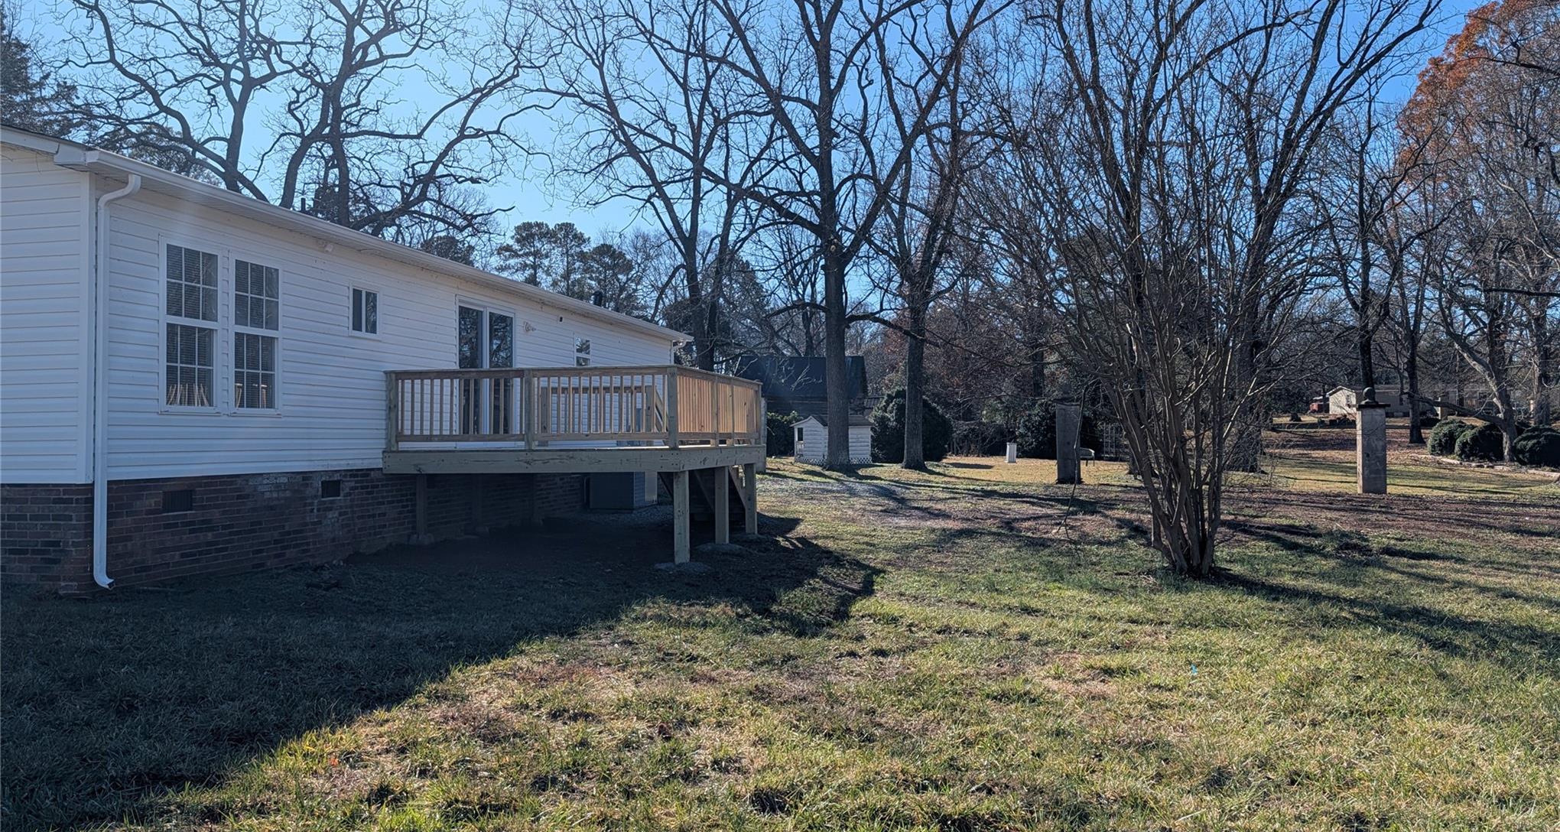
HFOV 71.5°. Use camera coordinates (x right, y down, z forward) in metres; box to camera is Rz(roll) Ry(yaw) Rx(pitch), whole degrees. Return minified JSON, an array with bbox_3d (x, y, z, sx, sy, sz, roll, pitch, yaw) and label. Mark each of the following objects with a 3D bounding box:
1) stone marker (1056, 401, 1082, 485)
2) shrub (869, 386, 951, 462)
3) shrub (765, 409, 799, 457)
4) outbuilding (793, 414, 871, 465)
[{"bbox_3d":[7.473,0.715,28.000,0.580,2.100,0.520,-1,-1,13],"label":"stone marker"},{"bbox_3d":[5.201,0.361,42.800,3.100,2.950,2.900,-1,-1,13],"label":"shrub"},{"bbox_3d":[0.027,0.756,48.000,2.100,2.100,2.000,-1,-1,13],"label":"shrub"},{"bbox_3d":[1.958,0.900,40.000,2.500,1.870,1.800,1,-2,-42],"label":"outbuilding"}]

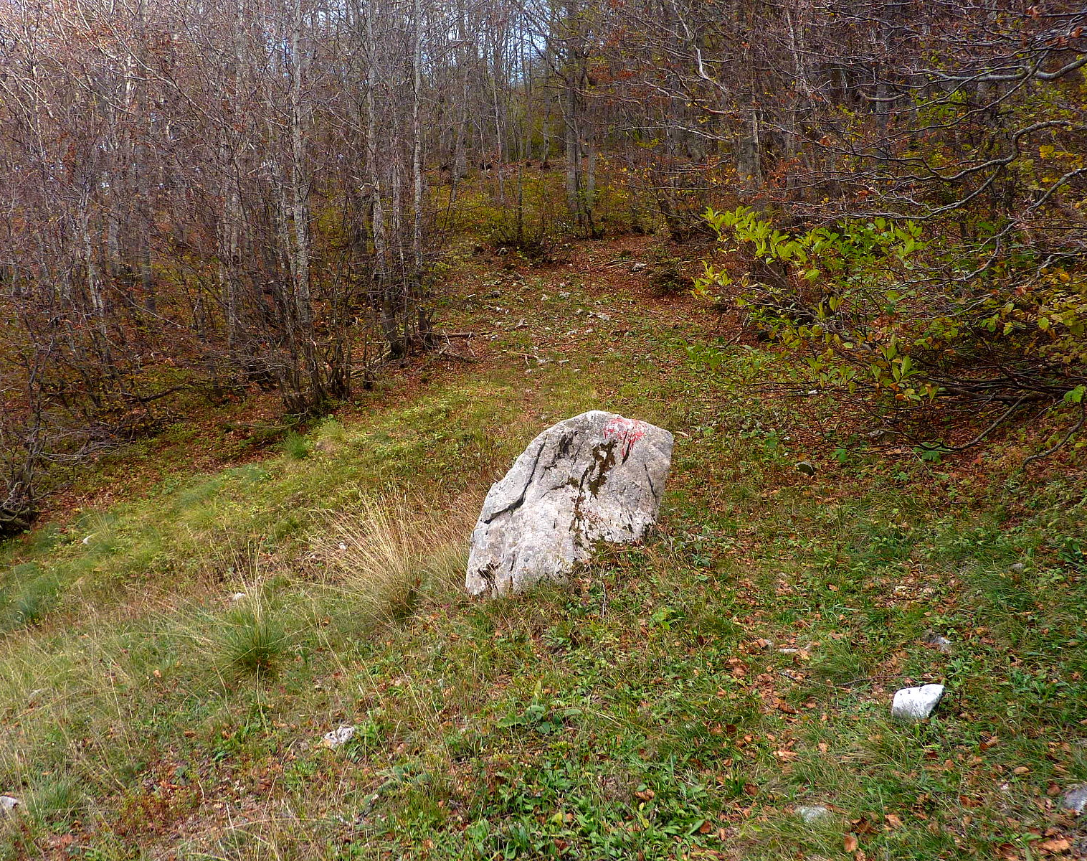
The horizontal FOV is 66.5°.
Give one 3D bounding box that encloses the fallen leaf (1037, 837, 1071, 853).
[{"bbox_3d":[1.386,1.126,2.250,0.088,0.020,0.055,0,4,-6],"label":"fallen leaf"}]

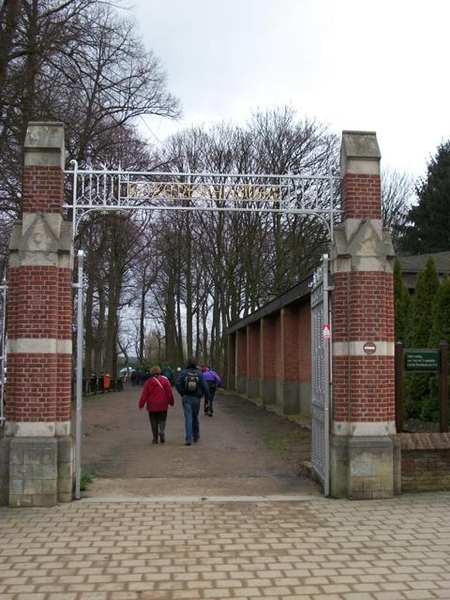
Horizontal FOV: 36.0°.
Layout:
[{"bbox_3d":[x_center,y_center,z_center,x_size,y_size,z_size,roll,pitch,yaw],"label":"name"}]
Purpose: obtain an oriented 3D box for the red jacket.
[{"bbox_3d":[-1.418,1.935,14.350,0.720,0.760,0.360,1,-5,-2],"label":"red jacket"}]

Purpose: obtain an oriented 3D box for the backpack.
[{"bbox_3d":[-0.659,1.631,14.050,0.310,0.460,0.200,1,-5,-3],"label":"backpack"}]

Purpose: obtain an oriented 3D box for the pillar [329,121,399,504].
[{"bbox_3d":[1.791,0.111,9.026,0.820,4.761,0.600,1,-5,-5],"label":"pillar"}]

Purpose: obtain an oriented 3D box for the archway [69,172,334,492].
[{"bbox_3d":[-0.265,0.359,8.792,3.591,4.203,0.200,1,-5,-5],"label":"archway"}]

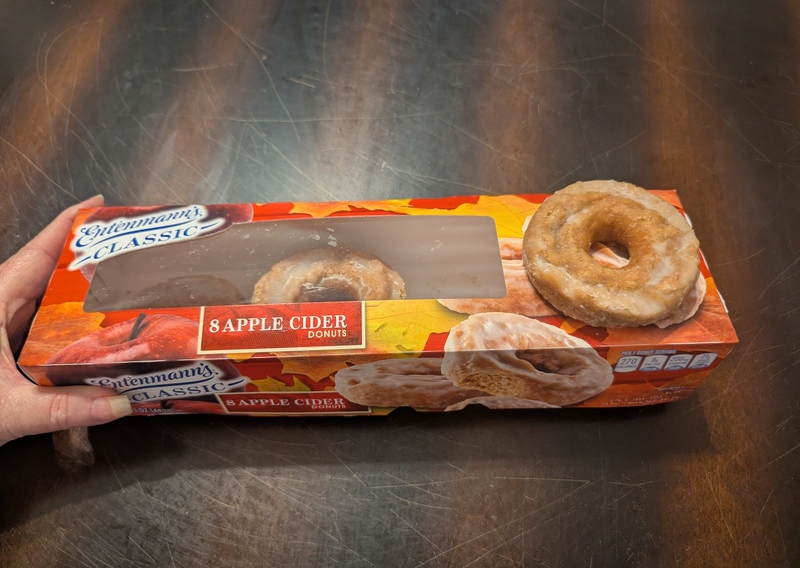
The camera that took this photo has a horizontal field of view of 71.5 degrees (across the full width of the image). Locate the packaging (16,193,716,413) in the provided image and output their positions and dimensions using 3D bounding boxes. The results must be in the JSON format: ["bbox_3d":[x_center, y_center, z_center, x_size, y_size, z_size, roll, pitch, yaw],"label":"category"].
[{"bbox_3d":[-0.011,0.013,0.301,0.320,0.071,0.091,-2,56,1],"label":"packaging"}]

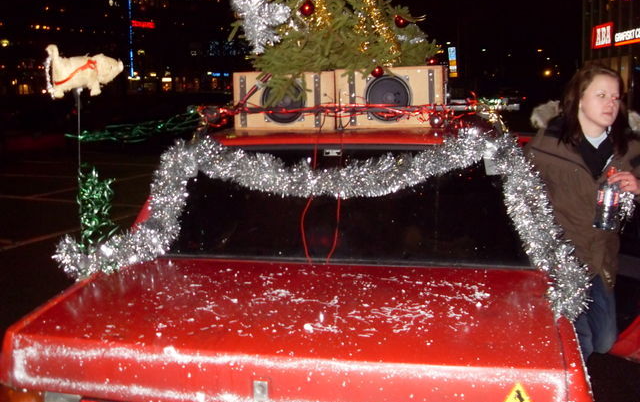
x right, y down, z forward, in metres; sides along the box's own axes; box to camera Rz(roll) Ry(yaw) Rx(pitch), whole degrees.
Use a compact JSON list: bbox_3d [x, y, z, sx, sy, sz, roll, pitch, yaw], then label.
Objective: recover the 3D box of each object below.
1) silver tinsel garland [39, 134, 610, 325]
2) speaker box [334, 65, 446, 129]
[{"bbox_3d":[-0.004,0.025,2.292,1.680,0.500,0.780,1,9,13],"label":"silver tinsel garland"},{"bbox_3d":[0.337,-0.472,2.975,0.458,0.260,0.360,1,9,13],"label":"speaker box"}]

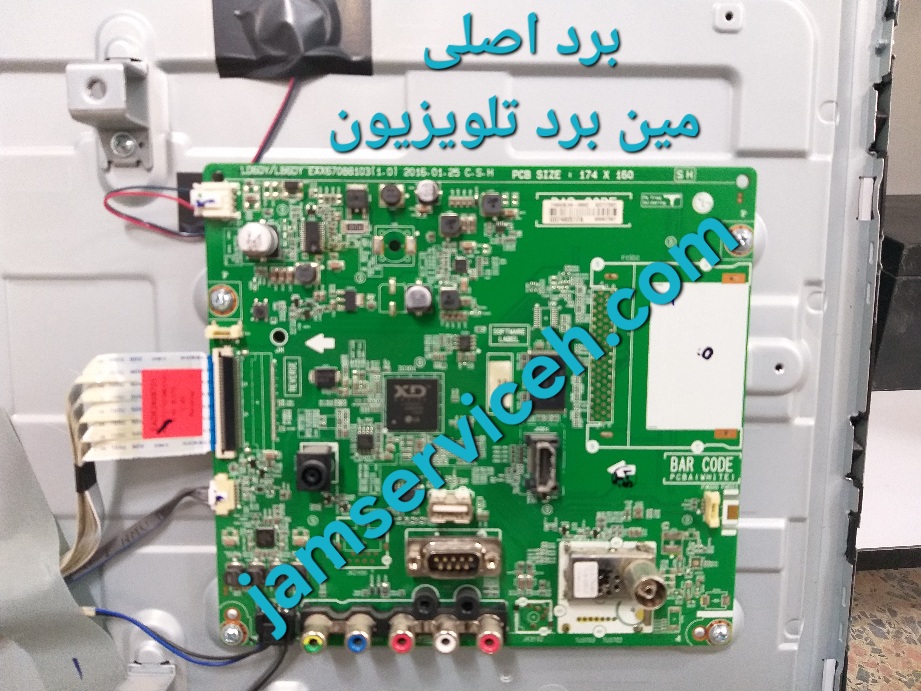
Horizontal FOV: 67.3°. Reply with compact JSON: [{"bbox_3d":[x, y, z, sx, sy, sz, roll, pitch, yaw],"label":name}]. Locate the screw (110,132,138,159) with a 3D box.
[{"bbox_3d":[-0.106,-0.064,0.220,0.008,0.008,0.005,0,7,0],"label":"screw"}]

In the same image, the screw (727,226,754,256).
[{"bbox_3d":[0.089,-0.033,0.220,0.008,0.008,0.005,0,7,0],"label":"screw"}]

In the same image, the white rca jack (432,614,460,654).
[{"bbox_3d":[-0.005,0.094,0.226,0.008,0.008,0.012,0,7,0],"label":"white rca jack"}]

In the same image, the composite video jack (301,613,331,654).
[{"bbox_3d":[-0.047,0.094,0.225,0.009,0.009,0.010,0,7,0],"label":"composite video jack"}]

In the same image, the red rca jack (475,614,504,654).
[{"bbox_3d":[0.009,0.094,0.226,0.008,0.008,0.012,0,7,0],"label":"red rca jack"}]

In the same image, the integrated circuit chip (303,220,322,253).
[{"bbox_3d":[-0.047,-0.034,0.218,0.006,0.010,0.001,0,7,0],"label":"integrated circuit chip"}]

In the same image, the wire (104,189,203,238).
[{"bbox_3d":[-0.098,-0.042,0.220,0.029,0.015,0.010,0,7,0],"label":"wire"}]

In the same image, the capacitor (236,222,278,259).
[{"bbox_3d":[-0.062,-0.032,0.214,0.010,0.010,0.010,0,7,0],"label":"capacitor"}]

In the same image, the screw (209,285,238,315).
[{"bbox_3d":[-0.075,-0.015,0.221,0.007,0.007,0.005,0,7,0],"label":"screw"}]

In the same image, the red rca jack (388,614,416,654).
[{"bbox_3d":[-0.019,0.094,0.225,0.009,0.009,0.010,0,7,0],"label":"red rca jack"}]

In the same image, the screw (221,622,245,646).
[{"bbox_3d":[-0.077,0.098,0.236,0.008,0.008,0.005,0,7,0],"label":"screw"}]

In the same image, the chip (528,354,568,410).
[{"bbox_3d":[0.028,0.012,0.225,0.012,0.020,0.001,0,7,0],"label":"chip"}]

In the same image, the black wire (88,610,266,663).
[{"bbox_3d":[-0.096,0.100,0.238,0.060,0.018,0.008,0,7,0],"label":"black wire"}]

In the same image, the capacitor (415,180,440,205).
[{"bbox_3d":[-0.010,-0.047,0.214,0.007,0.007,0.006,0,7,0],"label":"capacitor"}]

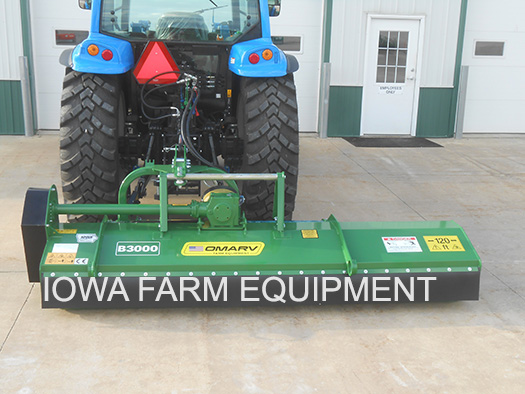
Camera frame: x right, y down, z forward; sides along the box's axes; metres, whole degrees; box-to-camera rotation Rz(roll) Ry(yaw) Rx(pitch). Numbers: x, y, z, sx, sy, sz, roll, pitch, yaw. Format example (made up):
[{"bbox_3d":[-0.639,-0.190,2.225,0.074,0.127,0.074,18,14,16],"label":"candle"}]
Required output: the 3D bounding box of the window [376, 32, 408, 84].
[{"bbox_3d":[2.310,-2.467,11.827,0.545,0.910,0.050,0,15,-7],"label":"window"}]

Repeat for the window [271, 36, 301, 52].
[{"bbox_3d":[0.393,-2.655,11.601,0.555,0.255,0.050,0,15,-7],"label":"window"}]

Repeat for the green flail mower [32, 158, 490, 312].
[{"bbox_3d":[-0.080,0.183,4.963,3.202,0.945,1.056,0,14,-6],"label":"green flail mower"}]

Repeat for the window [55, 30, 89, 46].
[{"bbox_3d":[-3.159,-2.660,11.177,0.575,0.255,0.050,0,15,-7],"label":"window"}]

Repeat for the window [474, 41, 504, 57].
[{"bbox_3d":[4.106,-2.669,12.039,0.540,0.255,0.050,0,15,-7],"label":"window"}]

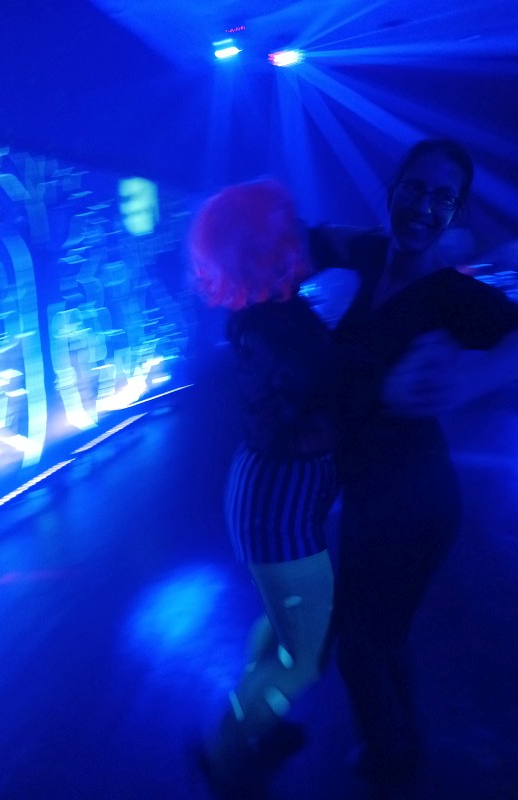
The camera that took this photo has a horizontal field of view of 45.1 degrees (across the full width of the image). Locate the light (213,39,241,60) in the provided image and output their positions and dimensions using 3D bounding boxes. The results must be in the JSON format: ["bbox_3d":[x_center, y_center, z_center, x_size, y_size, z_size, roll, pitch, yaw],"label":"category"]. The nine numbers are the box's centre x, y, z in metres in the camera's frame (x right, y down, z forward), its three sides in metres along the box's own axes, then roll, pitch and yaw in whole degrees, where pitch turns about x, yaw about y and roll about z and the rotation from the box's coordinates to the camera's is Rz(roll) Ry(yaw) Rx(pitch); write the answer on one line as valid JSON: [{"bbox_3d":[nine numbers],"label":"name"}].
[{"bbox_3d":[-0.222,-2.475,4.400,0.200,0.140,0.160,-1,14,-3],"label":"light"}]

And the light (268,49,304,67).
[{"bbox_3d":[0.187,-2.419,4.400,0.240,0.120,0.170,-2,14,-8],"label":"light"}]

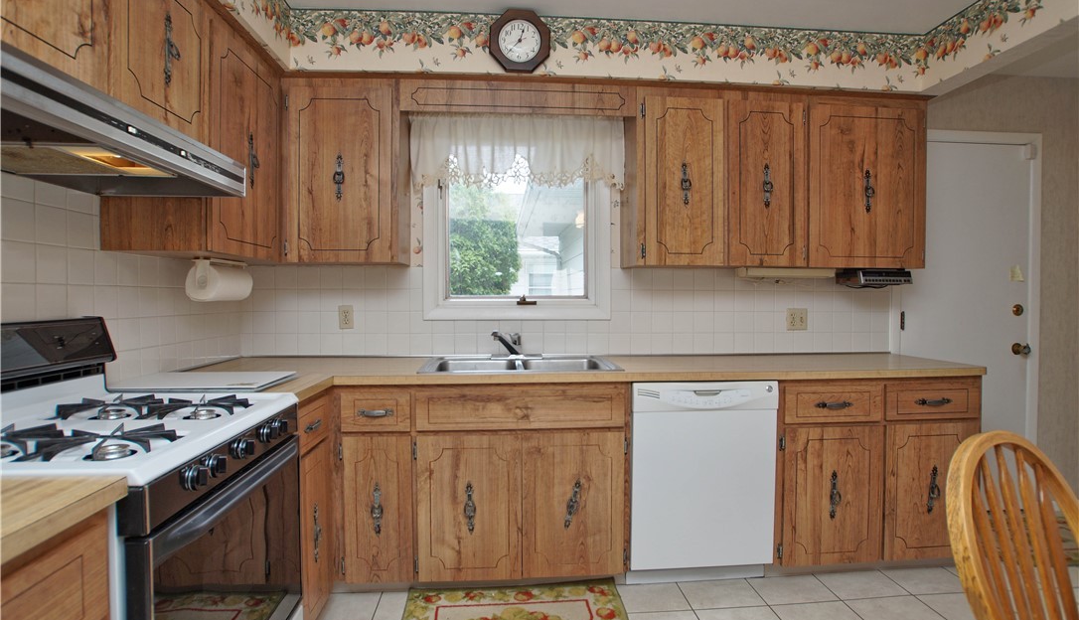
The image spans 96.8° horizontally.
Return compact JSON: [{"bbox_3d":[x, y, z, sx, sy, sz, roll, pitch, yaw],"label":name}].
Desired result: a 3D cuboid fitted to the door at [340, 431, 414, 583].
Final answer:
[{"bbox_3d":[-0.621,0.773,1.853,0.255,0.569,0.025,0,1,-4],"label":"door"}]

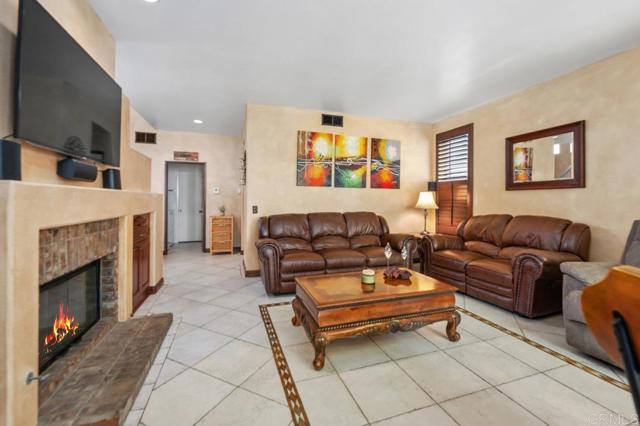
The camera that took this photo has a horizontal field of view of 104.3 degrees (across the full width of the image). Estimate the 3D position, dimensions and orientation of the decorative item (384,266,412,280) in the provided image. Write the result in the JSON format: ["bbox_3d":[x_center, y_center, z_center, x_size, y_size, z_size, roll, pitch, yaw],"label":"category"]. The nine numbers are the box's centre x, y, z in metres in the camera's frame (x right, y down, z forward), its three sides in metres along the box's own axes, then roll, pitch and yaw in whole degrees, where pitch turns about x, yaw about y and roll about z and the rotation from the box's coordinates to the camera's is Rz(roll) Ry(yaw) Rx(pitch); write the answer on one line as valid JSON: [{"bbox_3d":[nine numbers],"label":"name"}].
[{"bbox_3d":[0.774,0.597,2.488,0.254,0.086,0.173,1,2,6],"label":"decorative item"}]

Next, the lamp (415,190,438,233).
[{"bbox_3d":[1.901,0.006,4.483,0.413,0.766,0.413,1,2,-19],"label":"lamp"}]

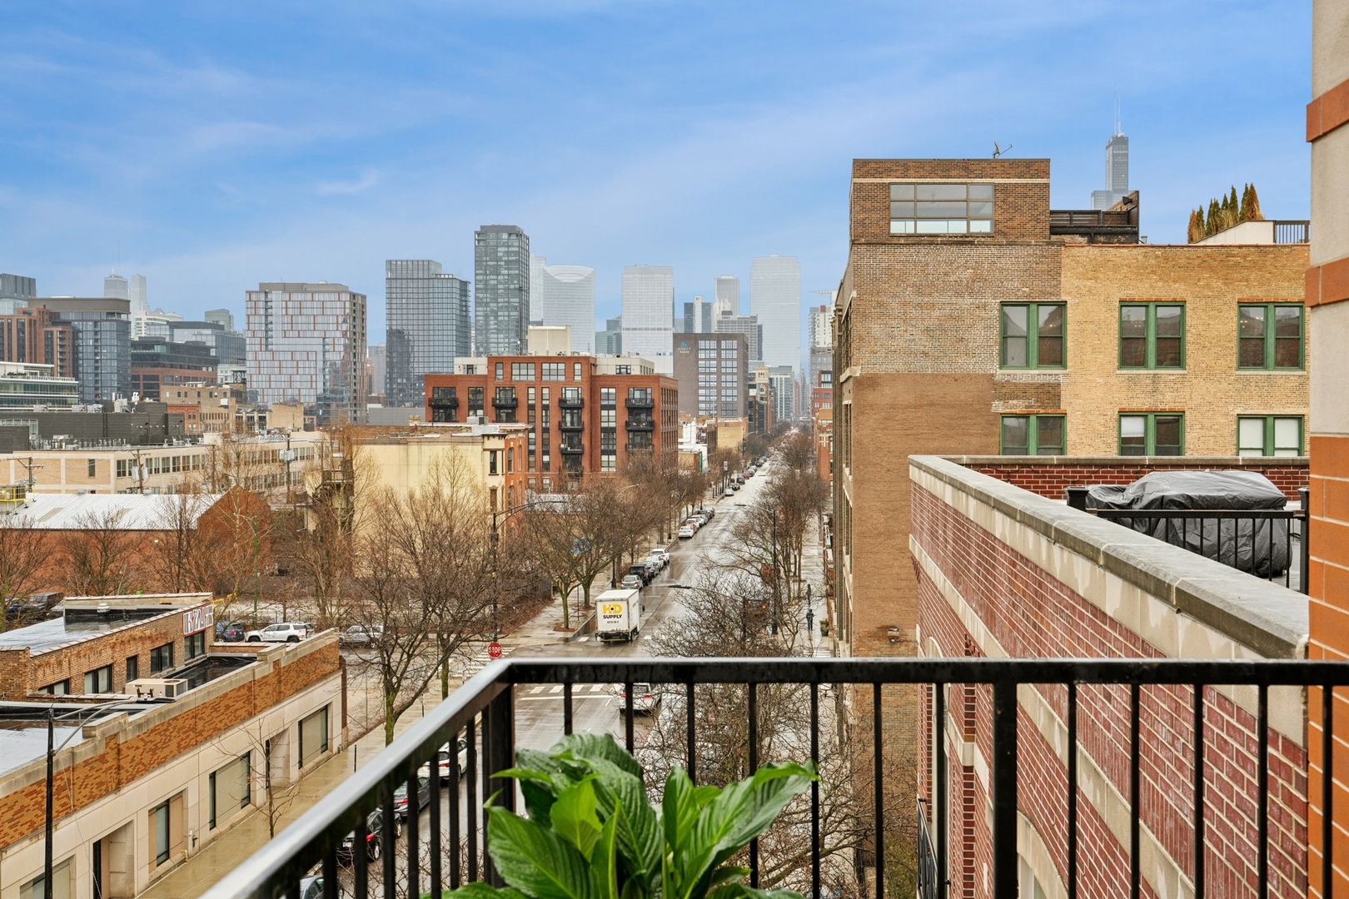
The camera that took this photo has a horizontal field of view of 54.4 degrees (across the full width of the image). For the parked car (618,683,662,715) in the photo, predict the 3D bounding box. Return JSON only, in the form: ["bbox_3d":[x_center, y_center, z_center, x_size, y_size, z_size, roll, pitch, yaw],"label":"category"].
[{"bbox_3d":[-1.875,14.006,75.861,1.850,1.650,4.600,0,1,6],"label":"parked car"}]

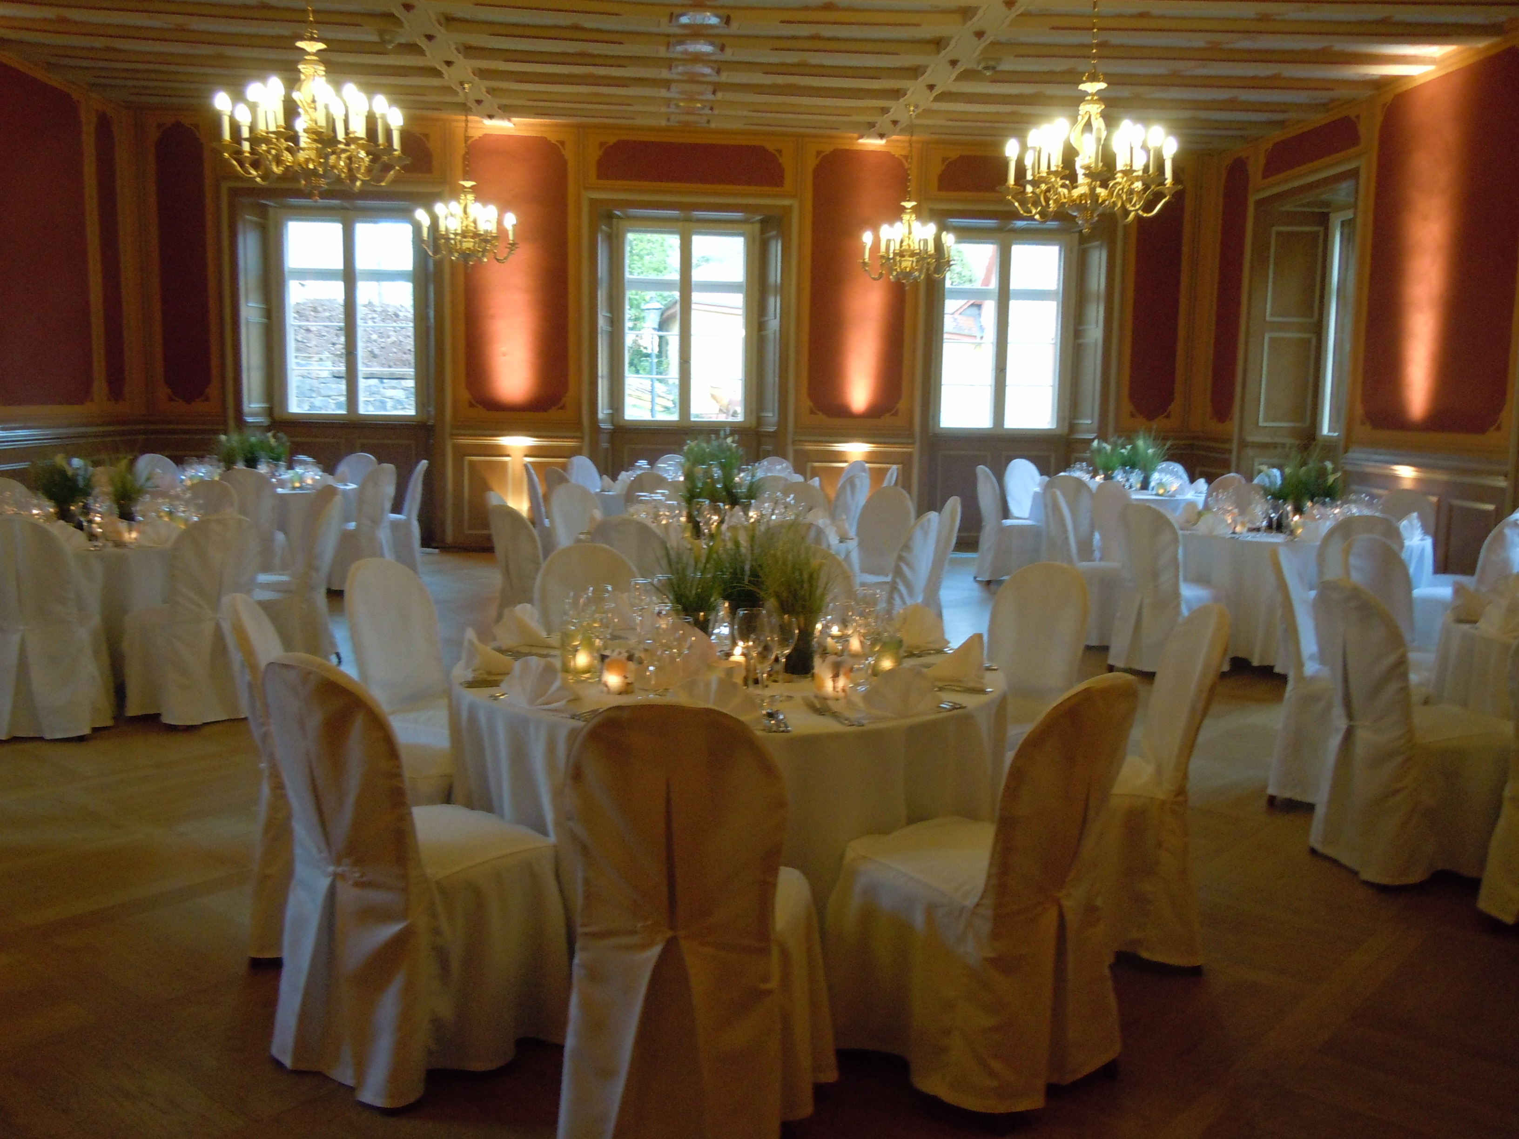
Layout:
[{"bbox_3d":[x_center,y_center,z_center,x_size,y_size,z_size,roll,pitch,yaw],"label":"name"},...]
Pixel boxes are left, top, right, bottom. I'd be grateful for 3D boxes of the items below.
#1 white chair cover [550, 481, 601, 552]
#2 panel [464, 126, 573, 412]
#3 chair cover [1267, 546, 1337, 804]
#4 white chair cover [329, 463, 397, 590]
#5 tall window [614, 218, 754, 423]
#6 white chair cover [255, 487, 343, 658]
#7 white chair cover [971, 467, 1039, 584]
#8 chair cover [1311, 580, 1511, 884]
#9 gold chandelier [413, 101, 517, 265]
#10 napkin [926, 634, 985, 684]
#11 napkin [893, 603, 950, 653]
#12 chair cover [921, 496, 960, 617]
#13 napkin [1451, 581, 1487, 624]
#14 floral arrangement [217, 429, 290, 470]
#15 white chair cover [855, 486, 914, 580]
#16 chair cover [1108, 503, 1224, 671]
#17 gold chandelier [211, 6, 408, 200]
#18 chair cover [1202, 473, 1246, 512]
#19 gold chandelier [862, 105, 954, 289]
[{"bbox_3d":[-0.961,-0.022,7.784,0.540,0.949,0.420,7,10,41],"label":"white chair cover"},{"bbox_3d":[-2.228,-2.709,12.112,0.954,2.519,0.040,0,8,-5],"label":"panel"},{"bbox_3d":[2.290,0.416,5.164,0.560,0.965,0.455,6,9,31],"label":"chair cover"},{"bbox_3d":[-3.073,-0.326,10.018,0.560,0.965,0.455,5,8,25],"label":"white chair cover"},{"bbox_3d":[-0.714,-2.408,12.898,1.380,1.940,0.140,0,8,-6],"label":"tall window"},{"bbox_3d":[-2.529,0.085,7.096,0.553,0.964,0.431,0,7,-6],"label":"white chair cover"},{"bbox_3d":[2.216,-0.398,11.542,0.570,0.970,0.450,-1,7,-13],"label":"white chair cover"},{"bbox_3d":[2.173,0.502,4.382,0.570,0.965,0.480,-2,8,-21],"label":"chair cover"},{"bbox_3d":[-2.448,-3.284,11.079,0.850,1.475,0.850,1,7,0],"label":"gold chandelier"},{"bbox_3d":[0.539,0.239,3.600,0.152,0.122,0.183,3,7,13],"label":"napkin"},{"bbox_3d":[0.505,0.172,4.115,0.130,0.130,0.180,-5,10,-41],"label":"napkin"},{"bbox_3d":[0.877,0.053,7.821,0.553,0.964,0.431,-1,7,-15],"label":"chair cover"},{"bbox_3d":[2.603,0.125,4.798,0.125,0.125,0.180,4,8,22],"label":"napkin"},{"bbox_3d":[-4.034,-0.888,10.484,0.540,0.450,0.440,1,8,0],"label":"floral arrangement"},{"bbox_3d":[0.695,-0.018,8.200,0.420,0.970,0.540,6,9,31],"label":"white chair cover"},{"bbox_3d":[2.365,0.097,7.638,0.570,0.970,0.450,-6,10,-44],"label":"chair cover"},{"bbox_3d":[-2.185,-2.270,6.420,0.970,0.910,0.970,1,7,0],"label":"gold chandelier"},{"bbox_3d":[3.651,-0.324,10.760,0.420,0.949,0.540,-3,8,-29],"label":"chair cover"},{"bbox_3d":[1.307,-3.236,11.475,0.850,1.530,0.850,1,7,0],"label":"gold chandelier"}]

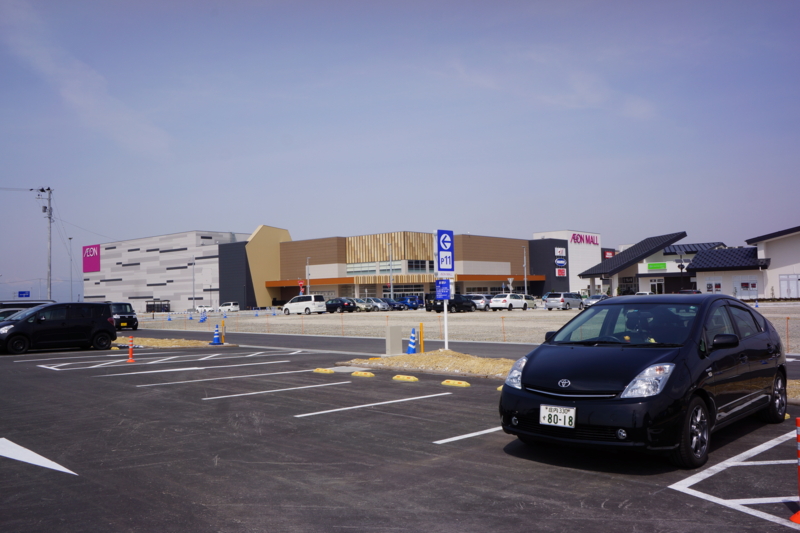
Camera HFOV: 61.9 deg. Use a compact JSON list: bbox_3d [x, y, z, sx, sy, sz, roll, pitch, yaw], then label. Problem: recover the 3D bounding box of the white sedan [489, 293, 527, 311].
[{"bbox_3d":[9.730,3.169,59.304,1.695,1.530,4.400,-4,-3,40],"label":"white sedan"}]

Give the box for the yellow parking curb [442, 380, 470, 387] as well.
[{"bbox_3d":[0.976,2.026,11.608,0.140,0.100,0.590,2,-4,-44],"label":"yellow parking curb"}]

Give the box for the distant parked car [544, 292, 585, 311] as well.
[{"bbox_3d":[14.250,2.995,57.530,1.750,1.560,4.650,-4,-3,38],"label":"distant parked car"}]

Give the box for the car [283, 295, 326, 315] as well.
[{"bbox_3d":[-8.928,3.575,61.983,4.770,1.770,1.800,-4,-3,40],"label":"car"}]

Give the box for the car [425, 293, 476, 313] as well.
[{"bbox_3d":[4.819,3.197,57.517,1.740,1.540,4.450,-4,-4,43],"label":"car"}]

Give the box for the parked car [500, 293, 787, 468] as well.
[{"bbox_3d":[2.796,1.033,7.198,1.740,1.490,4.445,-4,-4,42],"label":"parked car"}]

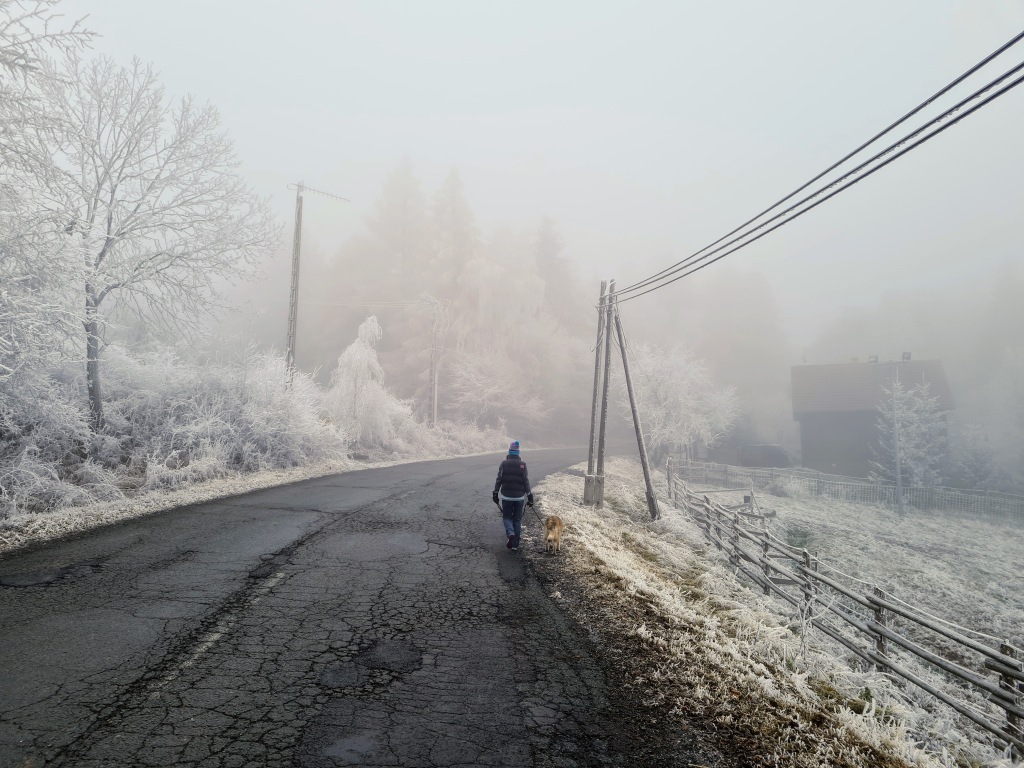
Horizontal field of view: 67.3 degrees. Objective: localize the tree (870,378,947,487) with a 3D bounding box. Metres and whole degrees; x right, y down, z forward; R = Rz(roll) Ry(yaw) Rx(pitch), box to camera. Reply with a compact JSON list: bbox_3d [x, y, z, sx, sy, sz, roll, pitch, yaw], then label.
[{"bbox_3d":[21.395,2.642,41.751,4.000,6.123,4.000,-2,-5,27],"label":"tree"}]

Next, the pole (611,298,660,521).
[{"bbox_3d":[3.277,0.688,20.650,0.240,5.936,0.240,-9,-9,-1],"label":"pole"}]

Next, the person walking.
[{"bbox_3d":[0.020,1.759,12.170,0.640,1.710,0.500,0,-5,0],"label":"person walking"}]

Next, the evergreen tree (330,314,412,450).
[{"bbox_3d":[-7.090,-0.073,38.272,3.900,6.641,3.900,1,-5,-10],"label":"evergreen tree"}]

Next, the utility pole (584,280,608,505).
[{"bbox_3d":[2.351,0.219,21.250,0.250,6.203,0.250,4,-5,0],"label":"utility pole"}]

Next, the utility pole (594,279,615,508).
[{"bbox_3d":[2.588,0.236,21.050,0.250,6.293,0.250,4,-5,0],"label":"utility pole"}]

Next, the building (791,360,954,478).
[{"bbox_3d":[23.649,2.494,51.252,9.000,7.751,9.000,-2,-5,21],"label":"building"}]

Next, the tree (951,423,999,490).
[{"bbox_3d":[26.159,4.137,43.664,2.700,4.013,2.700,-3,-5,31],"label":"tree"}]

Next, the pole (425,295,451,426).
[{"bbox_3d":[-4.456,-1.148,46.353,1.200,8.604,0.600,0,-5,0],"label":"pole"}]

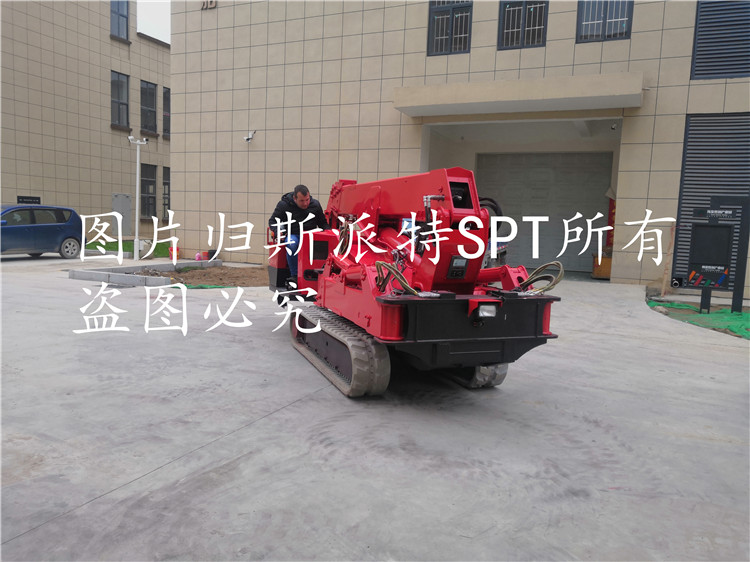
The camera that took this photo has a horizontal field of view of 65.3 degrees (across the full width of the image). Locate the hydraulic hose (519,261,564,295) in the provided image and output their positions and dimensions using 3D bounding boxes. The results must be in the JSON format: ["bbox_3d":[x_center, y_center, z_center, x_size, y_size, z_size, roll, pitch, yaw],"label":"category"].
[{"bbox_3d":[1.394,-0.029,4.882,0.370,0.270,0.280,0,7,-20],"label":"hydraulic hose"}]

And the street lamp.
[{"bbox_3d":[-6.981,-2.400,17.249,0.550,3.610,0.260,1,6,-15],"label":"street lamp"}]

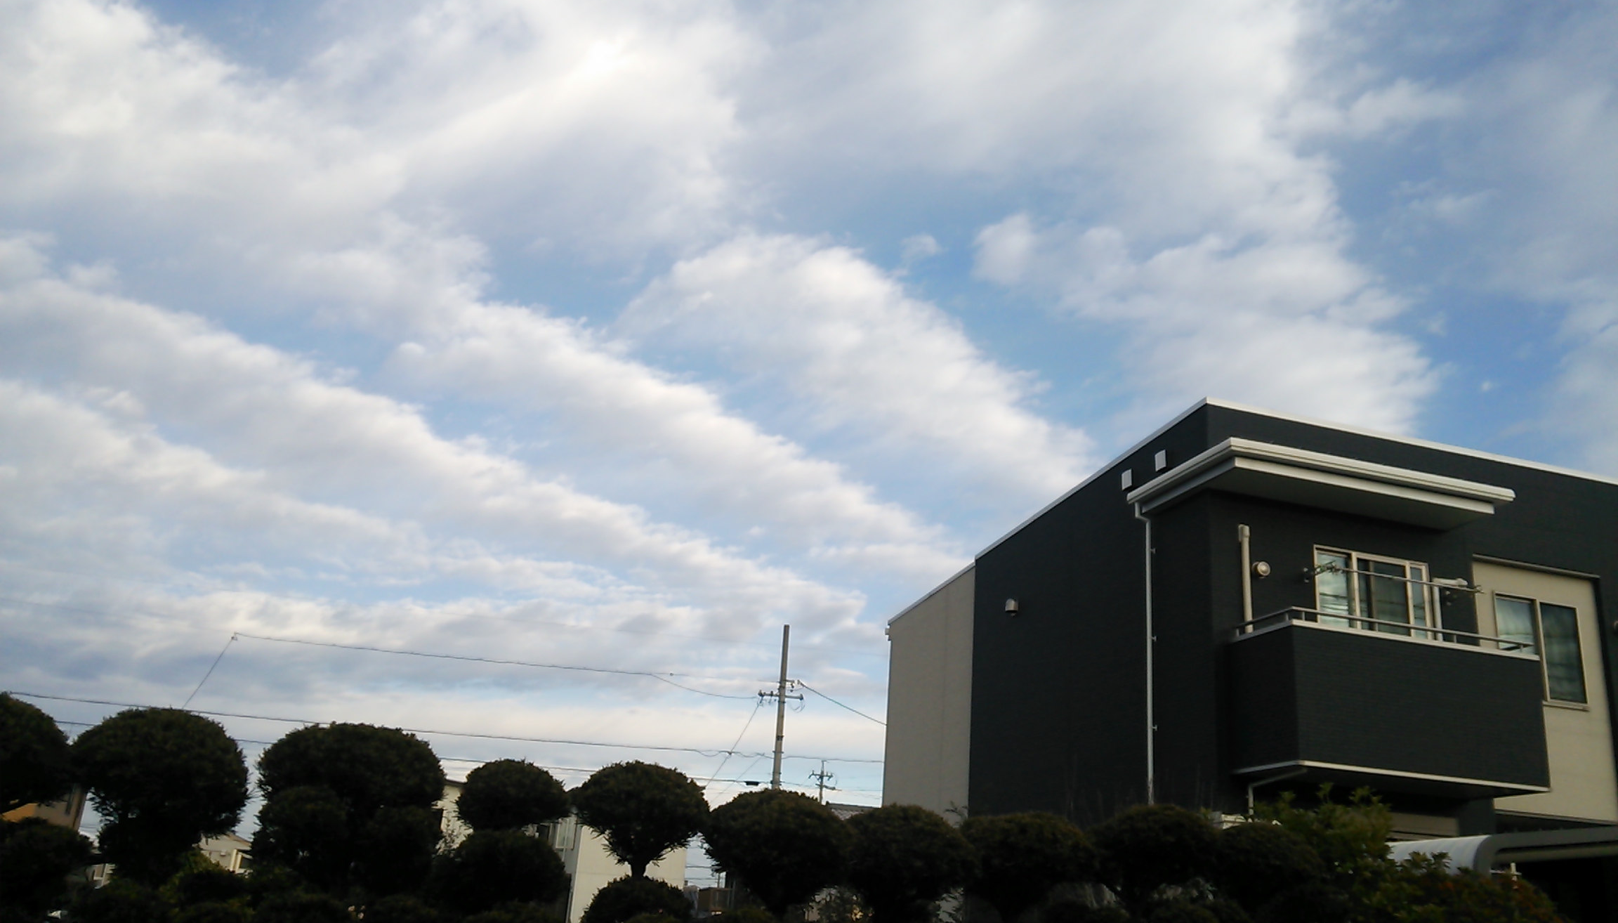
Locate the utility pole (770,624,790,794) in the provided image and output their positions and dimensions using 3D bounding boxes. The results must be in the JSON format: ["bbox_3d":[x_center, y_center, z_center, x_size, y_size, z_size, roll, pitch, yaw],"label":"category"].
[{"bbox_3d":[-1.266,11.393,45.170,0.340,11.700,0.340,5,-20,0],"label":"utility pole"}]

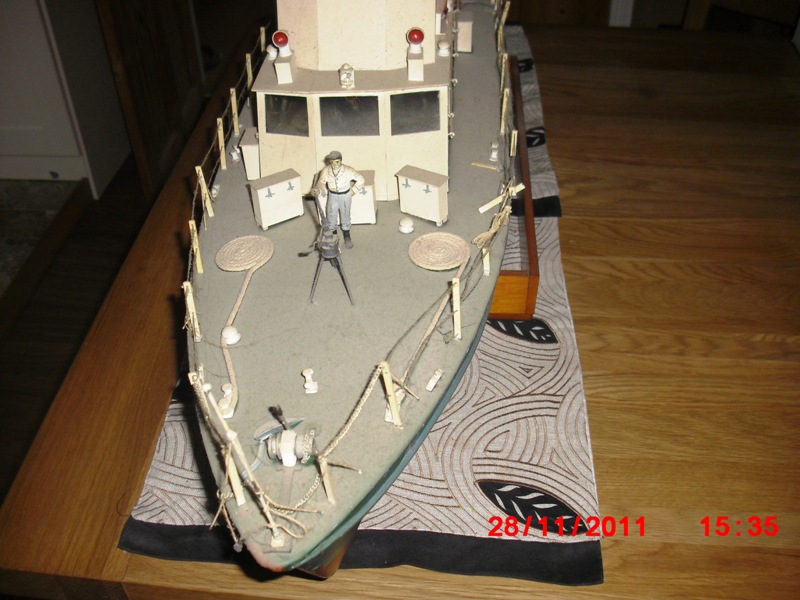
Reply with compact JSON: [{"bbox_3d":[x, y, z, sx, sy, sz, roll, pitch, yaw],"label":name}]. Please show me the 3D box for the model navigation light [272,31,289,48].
[{"bbox_3d":[-0.087,-0.189,0.638,0.013,0.013,0.011,-1,39,3],"label":"model navigation light"}]

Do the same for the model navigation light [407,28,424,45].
[{"bbox_3d":[0.011,-0.192,0.640,0.013,0.013,0.011,2,39,2],"label":"model navigation light"}]

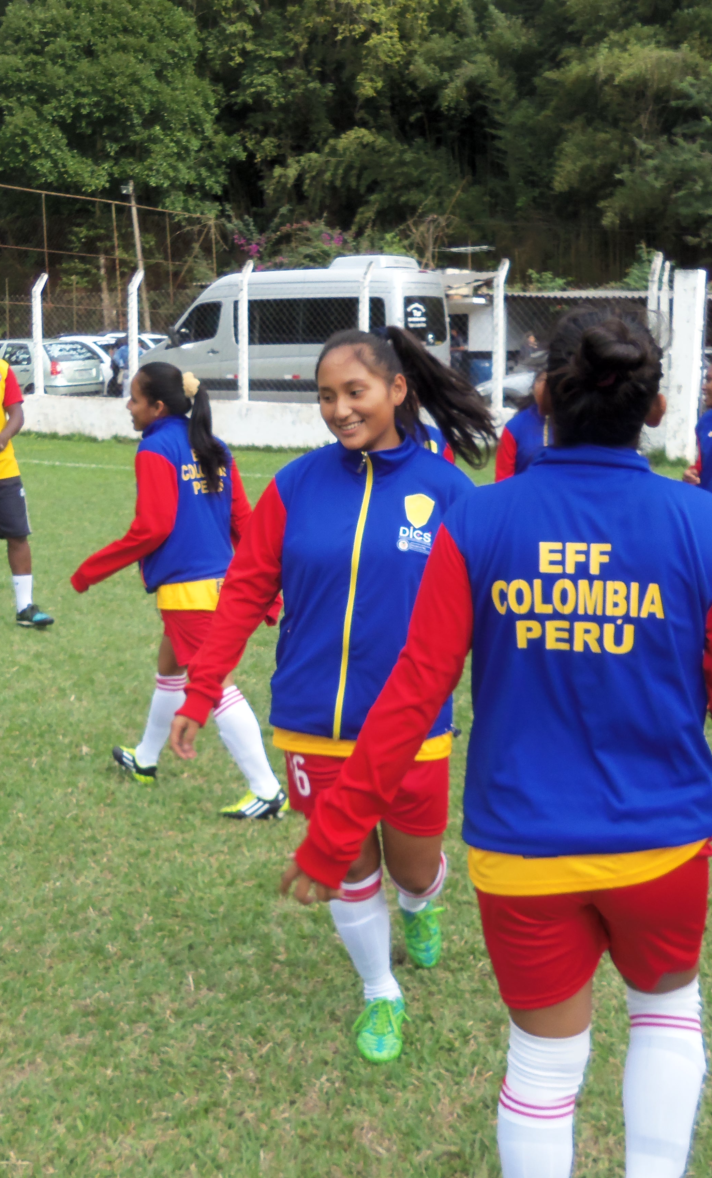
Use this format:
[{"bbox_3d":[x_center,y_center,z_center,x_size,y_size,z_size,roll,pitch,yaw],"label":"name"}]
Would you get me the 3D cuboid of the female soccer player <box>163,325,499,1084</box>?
[{"bbox_3d":[-0.026,0.211,2.952,0.700,1.600,0.600,3,10,13],"label":"female soccer player"}]

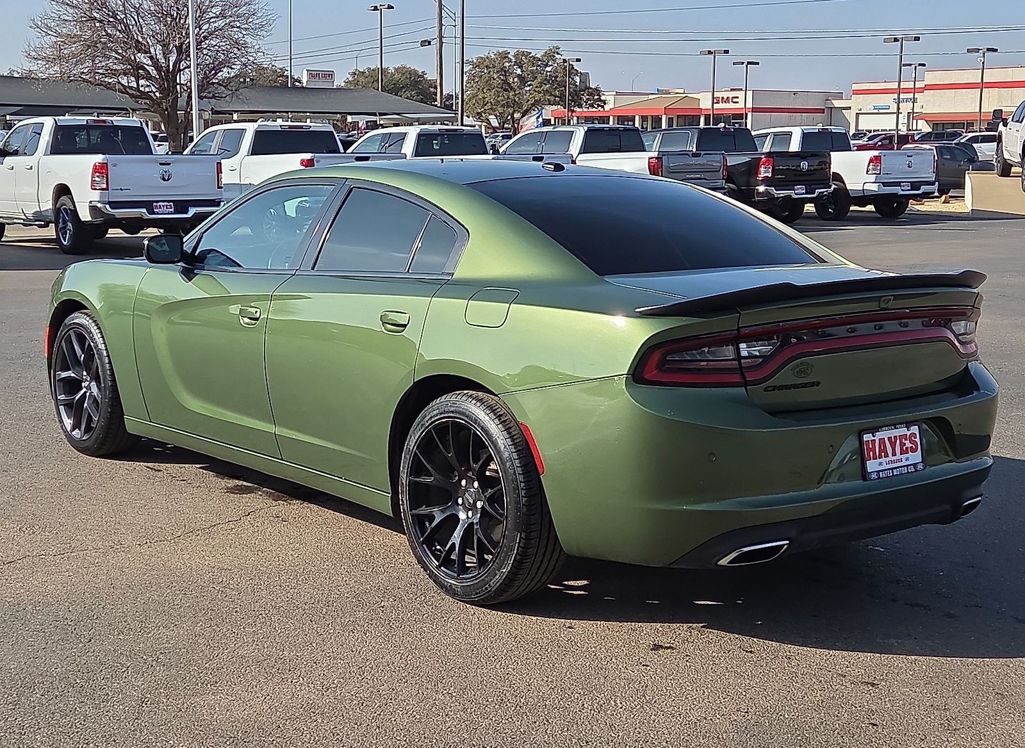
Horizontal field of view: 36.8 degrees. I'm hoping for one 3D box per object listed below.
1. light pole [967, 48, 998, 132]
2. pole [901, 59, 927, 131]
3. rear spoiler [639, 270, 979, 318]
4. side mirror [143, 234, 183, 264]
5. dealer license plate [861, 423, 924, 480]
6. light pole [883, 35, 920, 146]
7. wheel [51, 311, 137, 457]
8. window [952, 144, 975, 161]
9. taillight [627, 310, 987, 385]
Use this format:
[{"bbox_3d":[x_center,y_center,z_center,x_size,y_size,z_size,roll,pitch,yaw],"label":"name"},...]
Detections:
[{"bbox_3d":[29.574,-16.626,97.588,1.900,8.000,0.450,1,8,0],"label":"light pole"},{"bbox_3d":[29.960,-19.339,115.588,1.750,8.000,0.450,1,8,0],"label":"pole"},{"bbox_3d":[1.082,-0.278,4.941,1.620,0.120,0.320,-6,11,-39],"label":"rear spoiler"},{"bbox_3d":[-1.480,-0.533,6.531,0.185,0.135,0.120,-6,11,-39],"label":"side mirror"},{"bbox_3d":[1.205,0.244,4.853,0.312,0.160,0.020,-6,0,-39],"label":"dealer license plate"},{"bbox_3d":[19.158,-13.395,76.474,1.750,6.600,0.420,7,10,35],"label":"light pole"},{"bbox_3d":[-2.007,0.042,7.552,0.250,0.720,0.720,-6,11,-39],"label":"wheel"},{"bbox_3d":[14.507,-7.100,49.500,1.150,0.480,0.100,-6,11,-38],"label":"window"},{"bbox_3d":[1.085,-0.115,4.957,1.620,0.210,0.270,-6,11,-39],"label":"taillight"}]

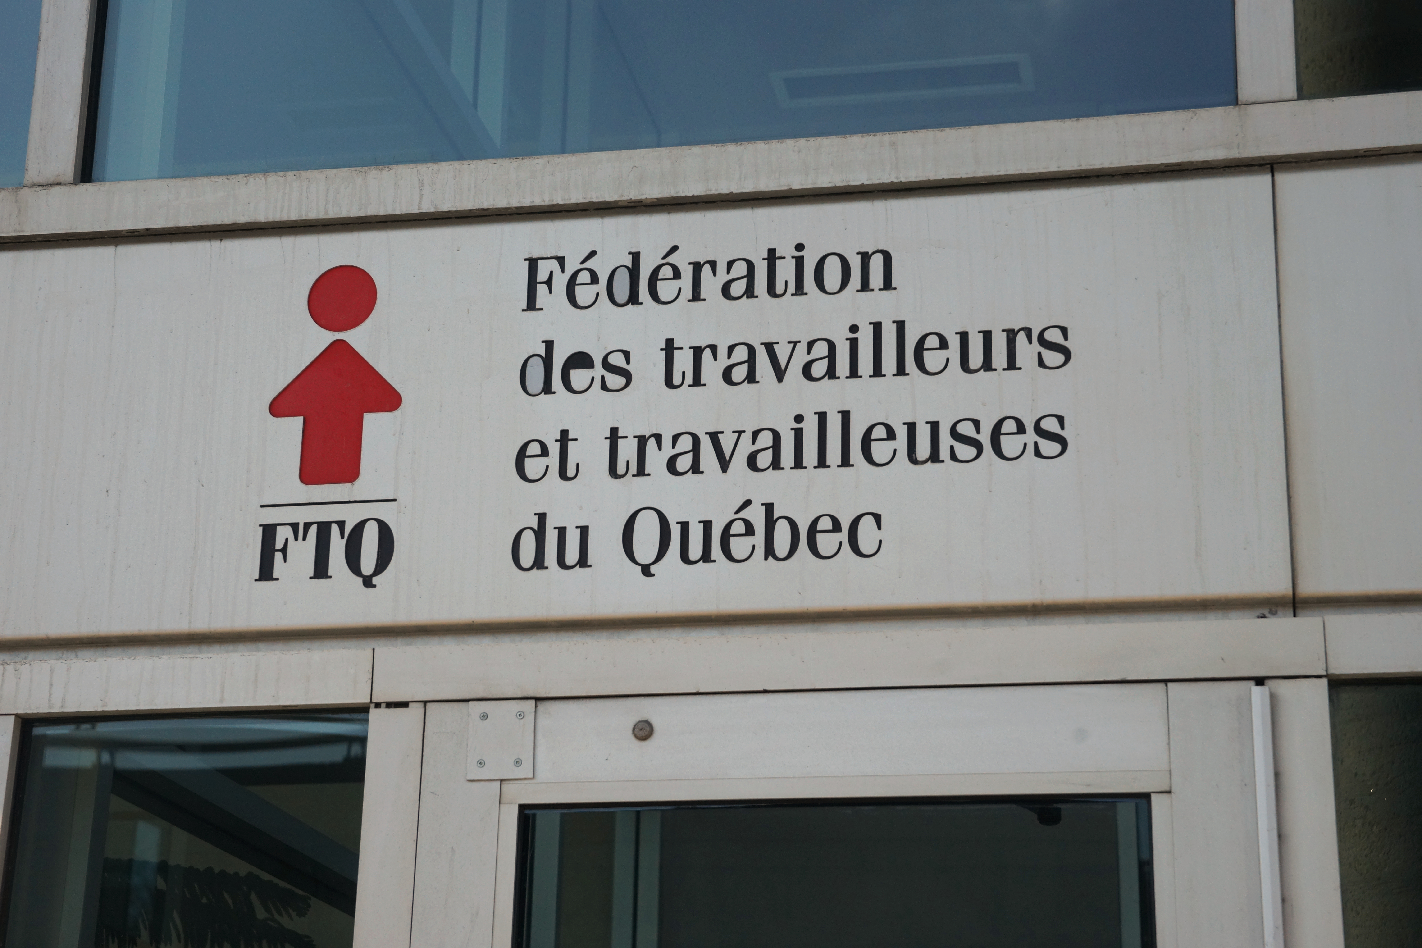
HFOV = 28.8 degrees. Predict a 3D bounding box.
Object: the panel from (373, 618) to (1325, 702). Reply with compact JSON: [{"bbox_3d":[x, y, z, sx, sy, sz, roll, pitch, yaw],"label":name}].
[{"bbox_3d":[0.139,0.213,3.045,1.050,0.065,0.050,-2,-20,11],"label":"panel"}]

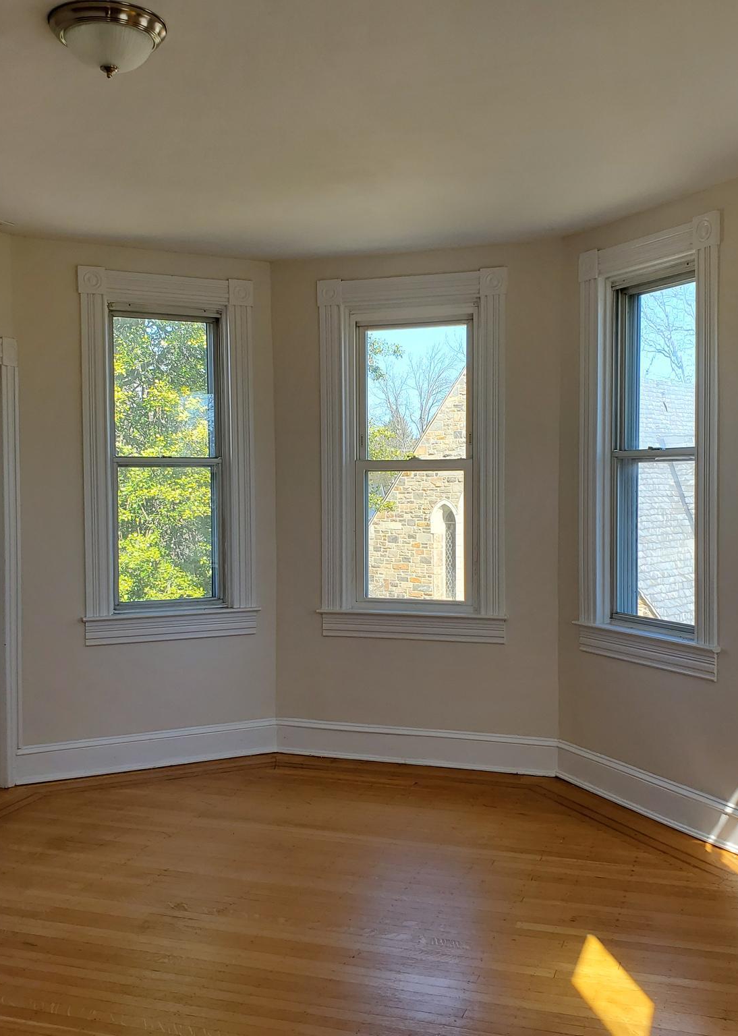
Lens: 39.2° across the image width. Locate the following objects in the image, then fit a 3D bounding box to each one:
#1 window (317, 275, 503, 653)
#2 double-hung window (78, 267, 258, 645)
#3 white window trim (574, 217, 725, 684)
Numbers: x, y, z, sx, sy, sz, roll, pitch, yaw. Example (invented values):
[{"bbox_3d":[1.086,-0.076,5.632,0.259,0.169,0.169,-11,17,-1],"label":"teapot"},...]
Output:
[{"bbox_3d":[0.217,-0.303,5.203,0.978,1.817,0.120,0,2,20],"label":"window"},{"bbox_3d":[-0.997,-0.294,5.234,0.900,1.817,0.130,-2,2,-25],"label":"double-hung window"},{"bbox_3d":[1.181,-0.282,4.389,0.130,1.817,0.910,-1,2,-25],"label":"white window trim"}]

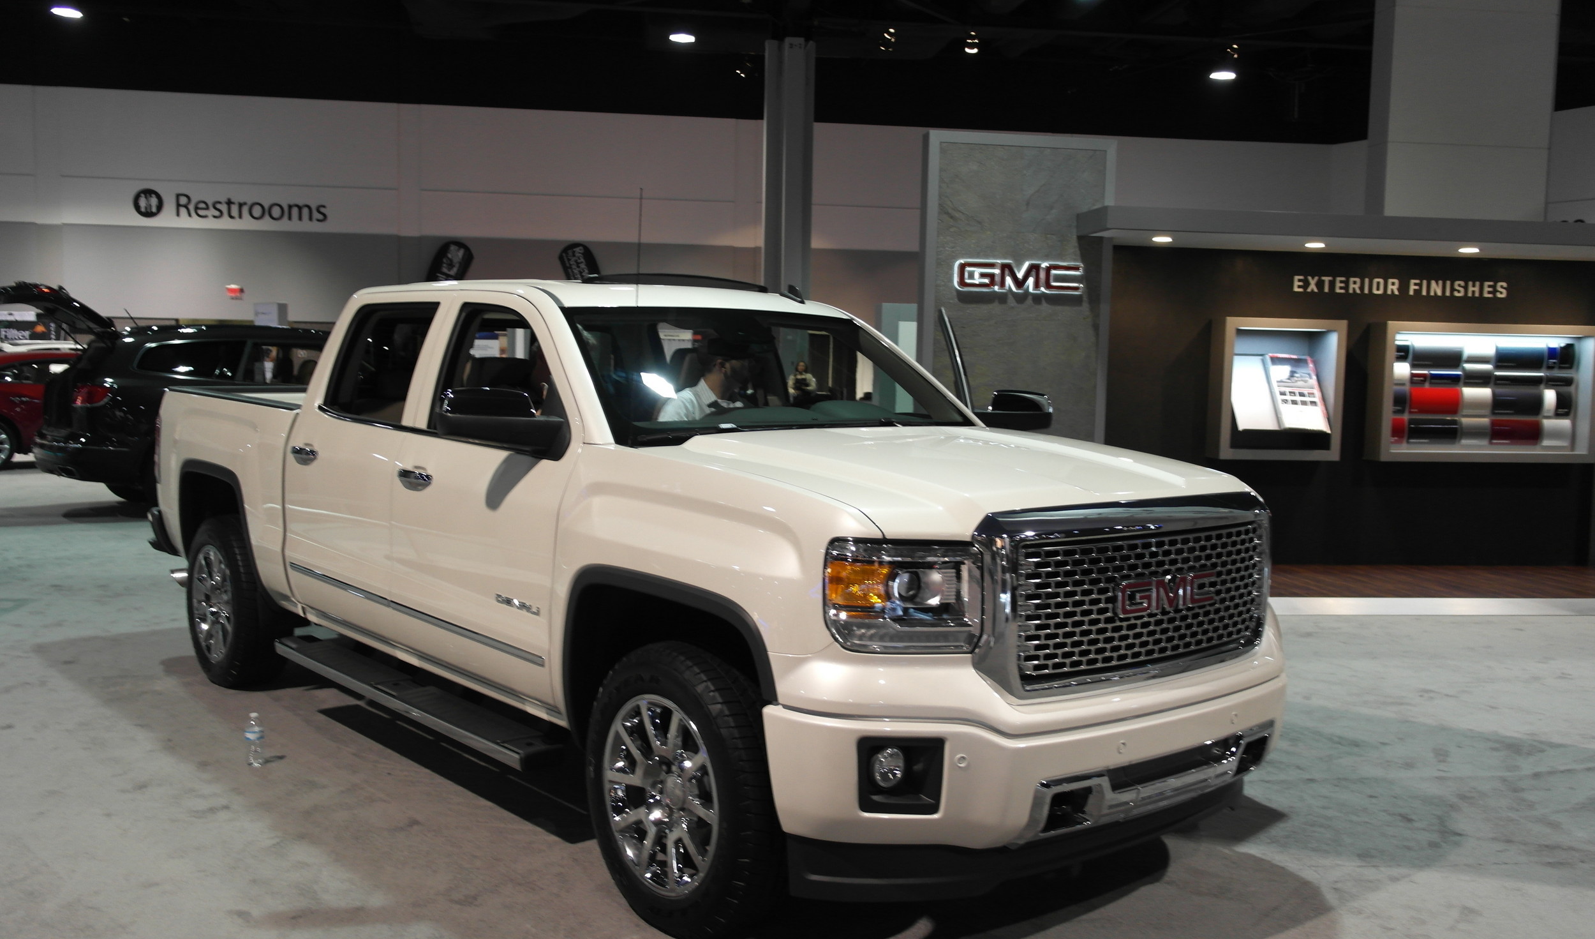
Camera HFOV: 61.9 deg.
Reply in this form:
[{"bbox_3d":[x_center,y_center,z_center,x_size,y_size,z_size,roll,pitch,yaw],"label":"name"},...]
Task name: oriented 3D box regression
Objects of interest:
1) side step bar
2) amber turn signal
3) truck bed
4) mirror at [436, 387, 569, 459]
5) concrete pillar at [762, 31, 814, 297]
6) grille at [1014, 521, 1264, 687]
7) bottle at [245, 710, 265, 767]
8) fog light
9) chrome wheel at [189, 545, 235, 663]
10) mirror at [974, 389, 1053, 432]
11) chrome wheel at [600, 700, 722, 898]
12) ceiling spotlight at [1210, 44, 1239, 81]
[{"bbox_3d":[-1.458,0.824,4.879,0.165,0.070,2.050,-2,5,-42],"label":"side step bar"},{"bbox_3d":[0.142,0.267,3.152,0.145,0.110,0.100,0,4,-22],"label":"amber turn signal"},{"bbox_3d":[-2.108,0.036,7.029,1.970,0.900,1.930,-3,6,-42],"label":"truck bed"},{"bbox_3d":[-0.900,-0.137,4.046,0.320,0.230,0.240,-2,5,-42],"label":"mirror"},{"bbox_3d":[-0.191,-4.295,25.400,0.880,7.750,0.860,1,4,-8],"label":"concrete pillar"},{"bbox_3d":[0.963,0.347,3.576,1.130,0.370,0.100,-2,5,-42],"label":"grille"},{"bbox_3d":[-2.095,1.037,5.128,0.067,0.208,0.067,-1,5,-22],"label":"bottle"},{"bbox_3d":[0.224,0.729,3.248,0.100,0.103,0.075,-3,6,-42],"label":"fog light"},{"bbox_3d":[-2.722,0.637,6.407,0.200,0.545,0.545,-2,5,-42],"label":"chrome wheel"},{"bbox_3d":[0.881,-0.241,5.480,0.340,0.180,0.200,1,4,-6],"label":"mirror"},{"bbox_3d":[-0.314,0.885,3.683,0.200,0.545,0.545,-2,5,-42],"label":"chrome wheel"},{"bbox_3d":[8.361,-7.953,26.000,0.520,0.680,0.520,1,4,0],"label":"ceiling spotlight"}]

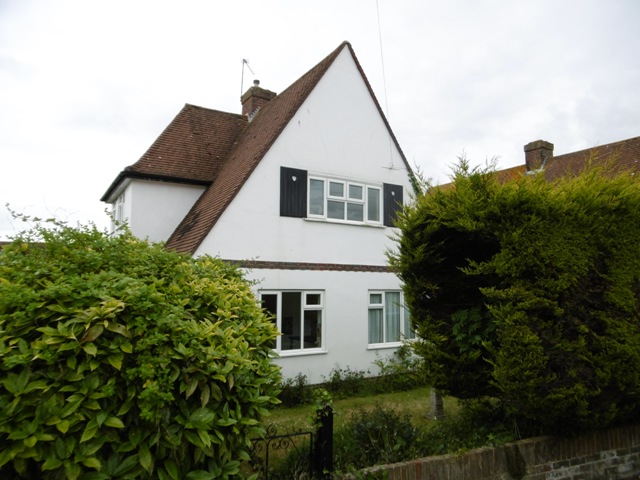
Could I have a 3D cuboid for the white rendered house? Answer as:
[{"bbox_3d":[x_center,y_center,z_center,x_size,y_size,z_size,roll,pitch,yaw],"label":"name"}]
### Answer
[{"bbox_3d":[-1.898,-0.764,13.295,7.670,8.200,8.570,4,-5,-31],"label":"white rendered house"}]

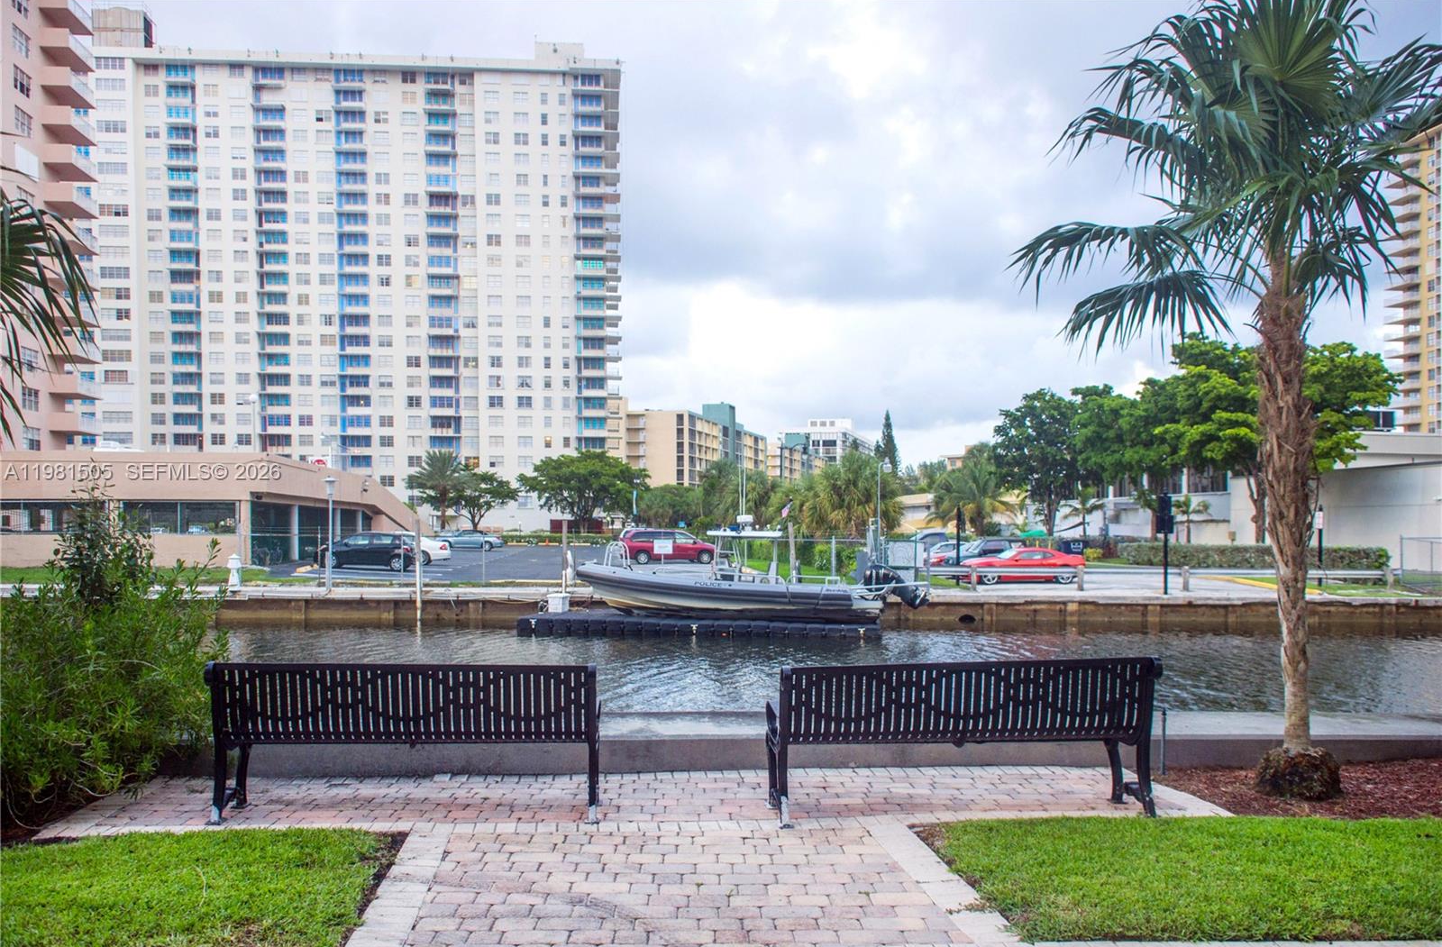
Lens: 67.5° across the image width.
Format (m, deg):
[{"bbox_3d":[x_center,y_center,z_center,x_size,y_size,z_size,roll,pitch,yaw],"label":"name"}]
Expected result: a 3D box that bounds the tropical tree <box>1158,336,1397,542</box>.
[{"bbox_3d":[27.000,-1.000,52.600,10.800,11.000,10.200,-1,-2,18],"label":"tropical tree"}]

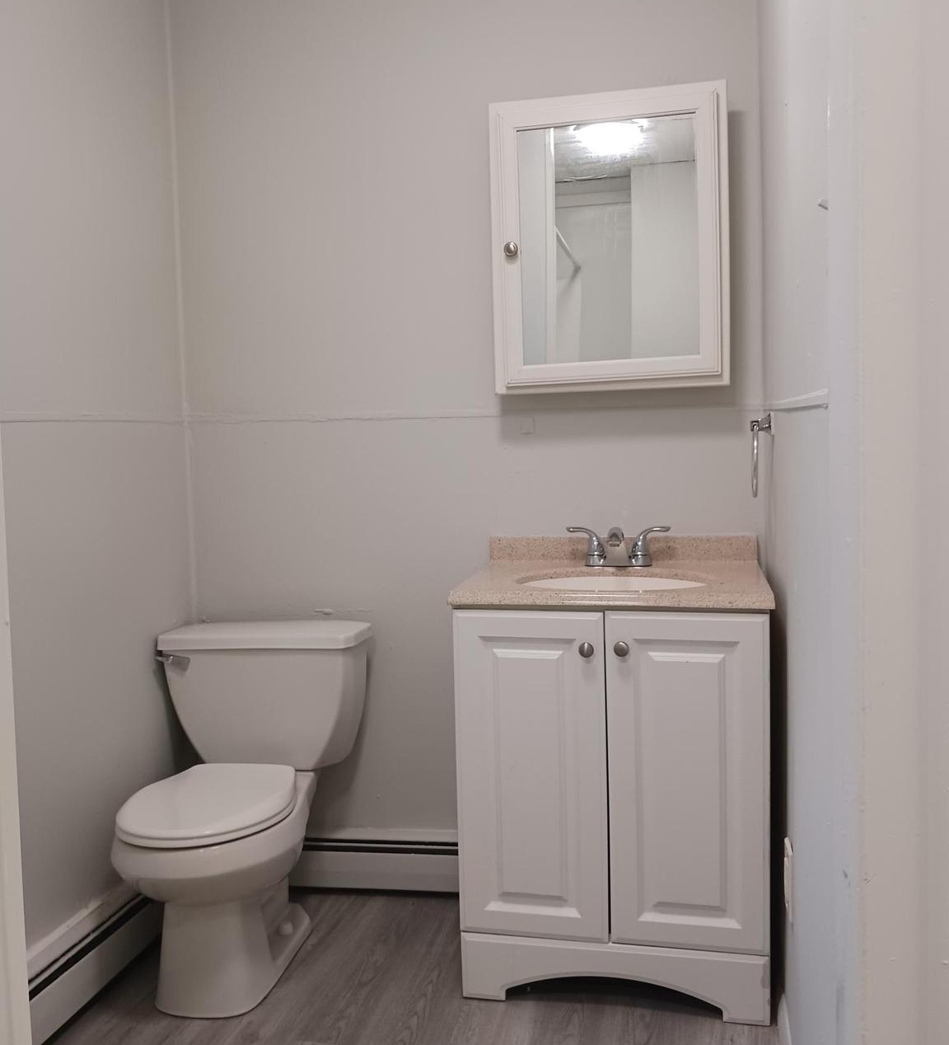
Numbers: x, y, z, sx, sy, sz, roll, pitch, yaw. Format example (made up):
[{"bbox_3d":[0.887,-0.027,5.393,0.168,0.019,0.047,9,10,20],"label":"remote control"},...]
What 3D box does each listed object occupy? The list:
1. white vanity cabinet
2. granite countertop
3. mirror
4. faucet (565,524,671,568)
[{"bbox_3d":[0.314,0.557,2.181,0.614,0.826,0.447,0,4,12],"label":"white vanity cabinet"},{"bbox_3d":[0.304,0.098,2.139,0.628,0.096,0.471,0,4,12],"label":"granite countertop"},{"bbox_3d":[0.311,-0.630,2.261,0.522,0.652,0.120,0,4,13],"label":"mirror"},{"bbox_3d":[0.330,0.056,2.253,0.235,0.094,0.130,0,4,12],"label":"faucet"}]

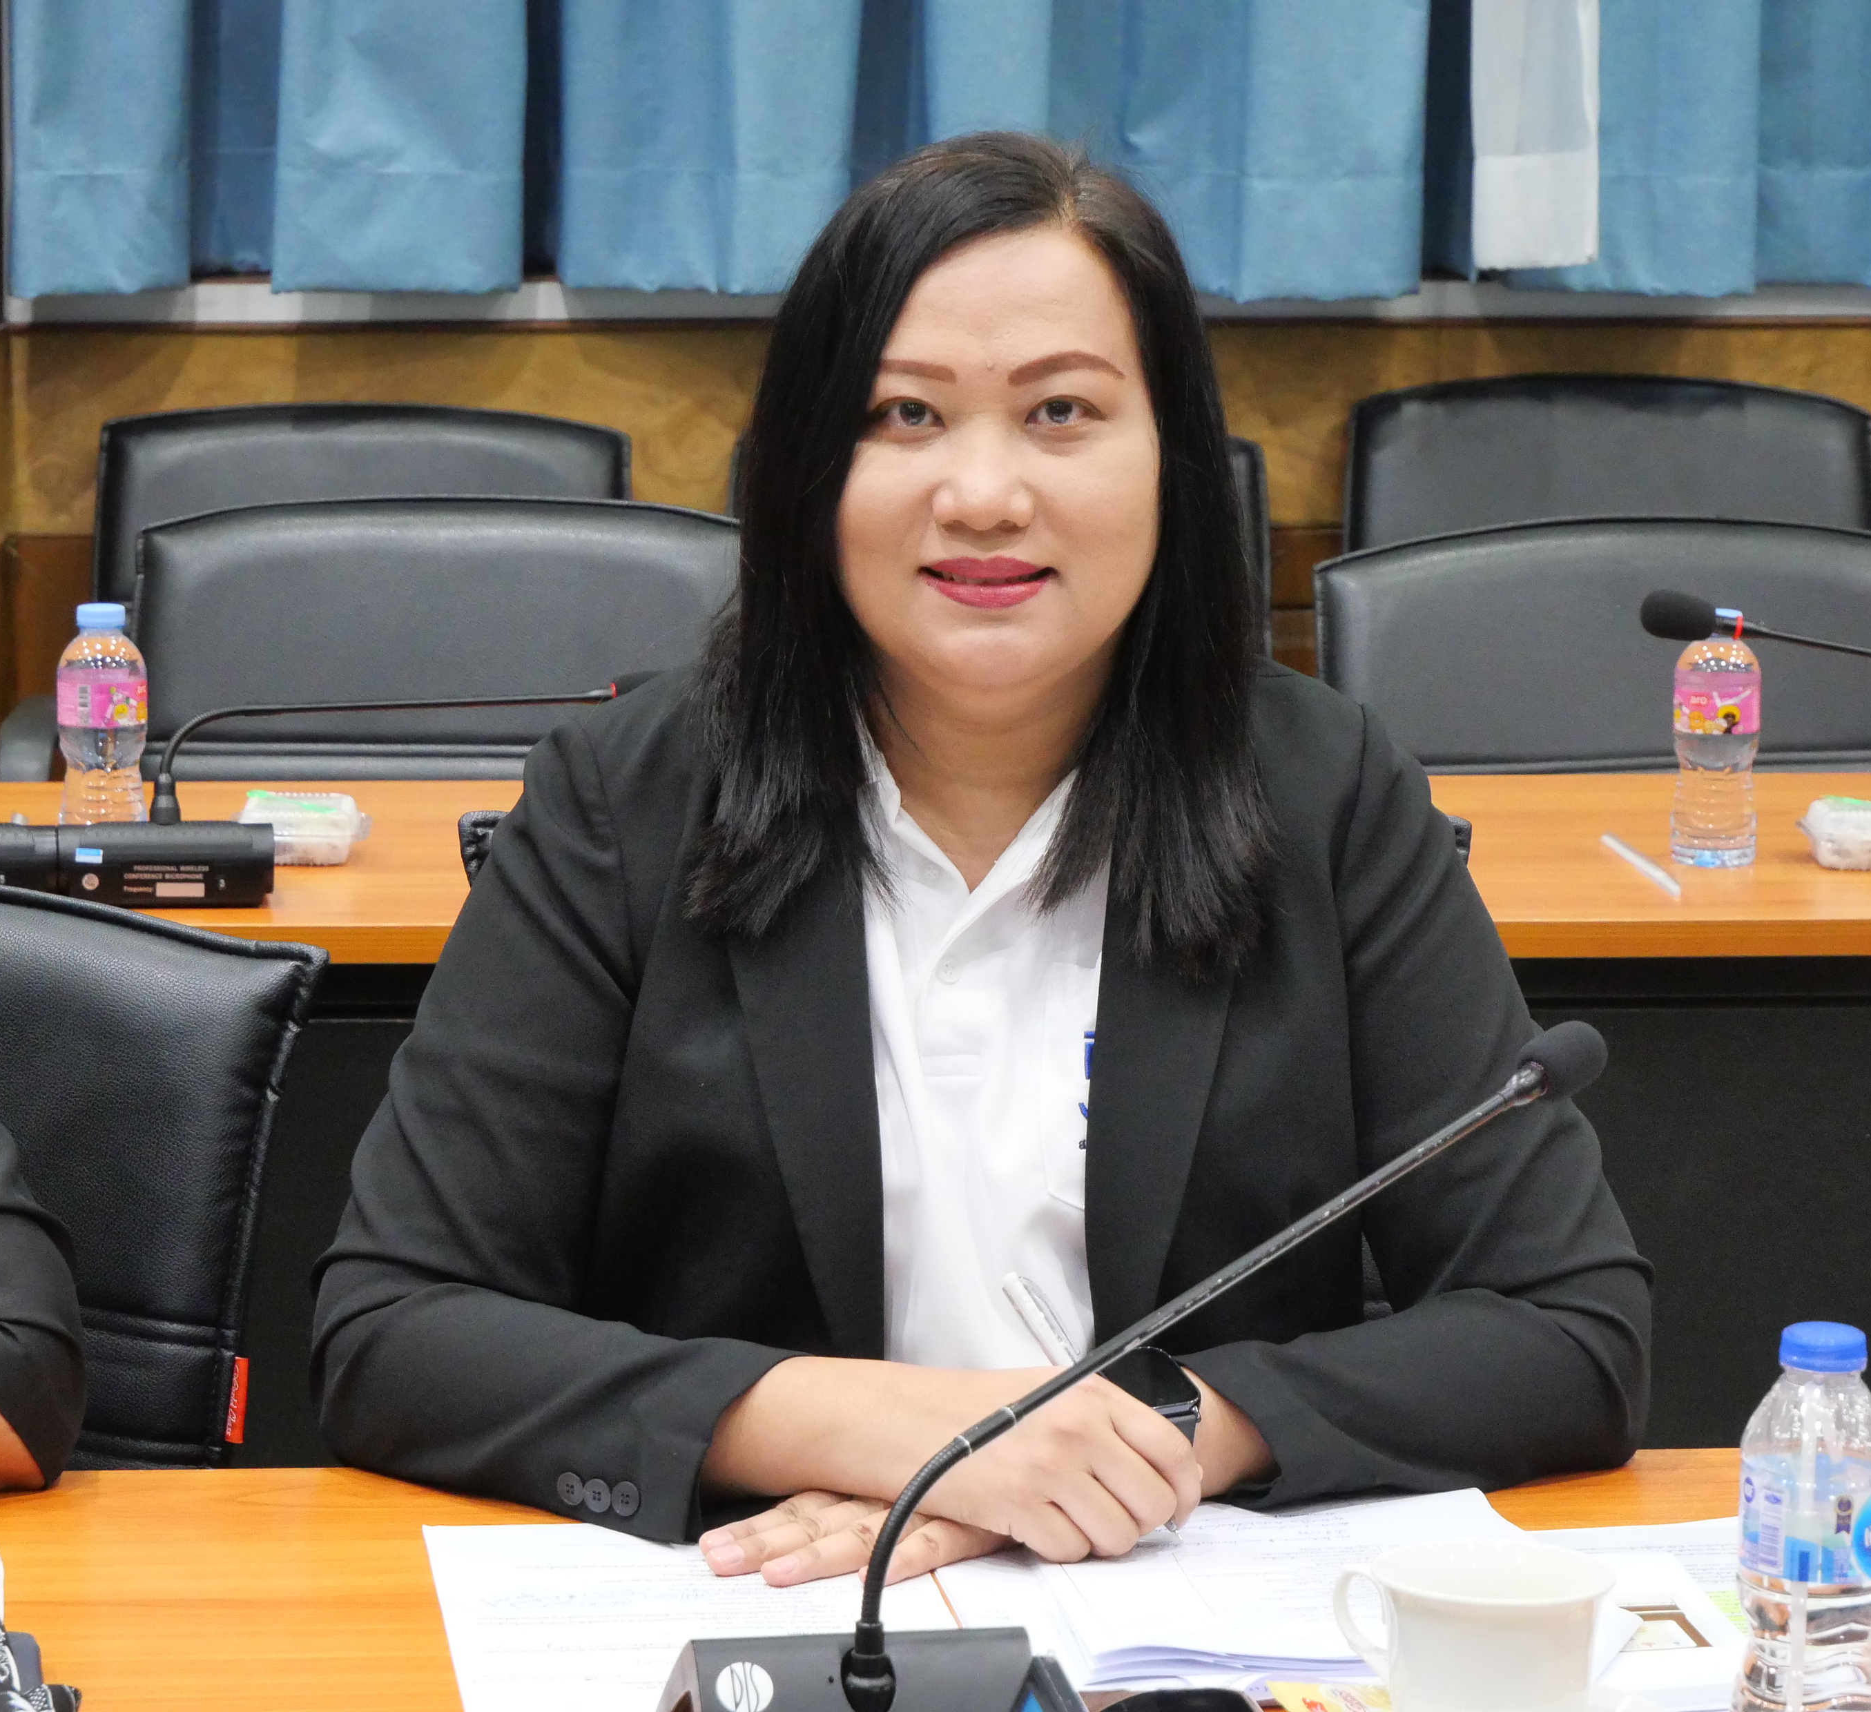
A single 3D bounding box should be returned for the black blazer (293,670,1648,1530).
[{"bbox_3d":[0.020,0.198,2.914,0.582,0.560,0.460,0,10,2],"label":"black blazer"}]

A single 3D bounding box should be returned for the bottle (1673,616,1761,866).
[{"bbox_3d":[0.525,-0.079,4.352,0.060,0.168,0.060,0,10,0],"label":"bottle"}]

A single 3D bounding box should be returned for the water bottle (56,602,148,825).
[{"bbox_3d":[-0.558,-0.077,4.341,0.060,0.168,0.060,0,10,0],"label":"water bottle"}]

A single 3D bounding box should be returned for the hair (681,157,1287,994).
[{"bbox_3d":[0.021,-0.142,2.937,0.260,0.370,0.230,0,10,0],"label":"hair"}]

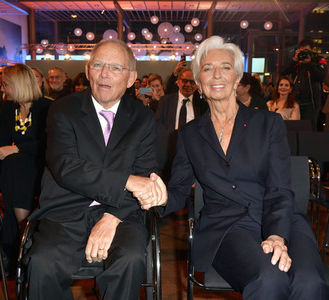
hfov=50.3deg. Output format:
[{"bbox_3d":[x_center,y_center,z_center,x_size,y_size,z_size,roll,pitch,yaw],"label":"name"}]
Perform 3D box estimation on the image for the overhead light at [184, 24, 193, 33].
[{"bbox_3d":[0.959,-4.853,14.000,0.345,0.345,0.345,0,10,0],"label":"overhead light"}]

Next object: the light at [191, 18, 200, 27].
[{"bbox_3d":[1.807,-7.379,20.300,0.470,0.470,0.470,1,10,0],"label":"light"}]

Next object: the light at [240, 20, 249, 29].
[{"bbox_3d":[3.187,-5.005,14.000,0.345,0.345,0.345,0,10,0],"label":"light"}]

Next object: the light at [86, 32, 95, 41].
[{"bbox_3d":[-2.956,-4.534,14.000,0.345,0.345,0.345,0,10,0],"label":"light"}]

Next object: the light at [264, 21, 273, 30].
[{"bbox_3d":[5.797,-6.893,19.500,0.470,0.470,0.470,1,10,0],"label":"light"}]

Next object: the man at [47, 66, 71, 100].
[{"bbox_3d":[-1.070,-0.103,3.430,0.520,1.360,0.720,-1,10,-8],"label":"man"}]

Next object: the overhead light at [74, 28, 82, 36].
[{"bbox_3d":[-3.447,-4.701,14.000,0.345,0.345,0.345,0,10,0],"label":"overhead light"}]

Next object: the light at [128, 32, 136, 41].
[{"bbox_3d":[-1.947,-6.788,21.000,0.470,0.470,0.470,1,10,0],"label":"light"}]

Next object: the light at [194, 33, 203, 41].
[{"bbox_3d":[2.110,-6.901,21.500,0.460,0.460,0.460,1,10,0],"label":"light"}]

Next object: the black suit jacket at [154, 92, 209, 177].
[{"bbox_3d":[0.174,0.034,2.922,0.560,1.001,0.680,1,10,0],"label":"black suit jacket"}]

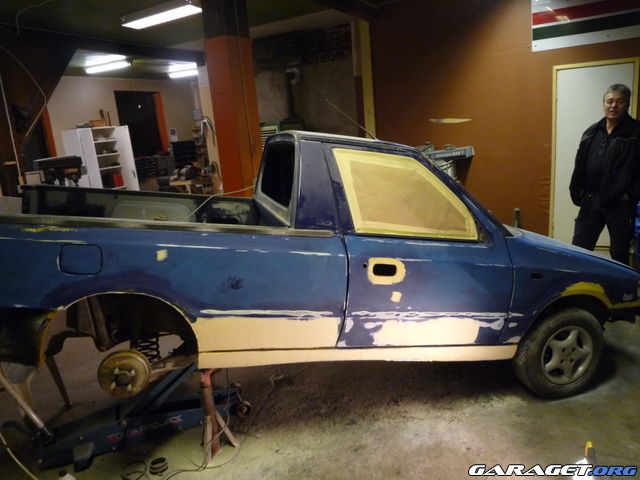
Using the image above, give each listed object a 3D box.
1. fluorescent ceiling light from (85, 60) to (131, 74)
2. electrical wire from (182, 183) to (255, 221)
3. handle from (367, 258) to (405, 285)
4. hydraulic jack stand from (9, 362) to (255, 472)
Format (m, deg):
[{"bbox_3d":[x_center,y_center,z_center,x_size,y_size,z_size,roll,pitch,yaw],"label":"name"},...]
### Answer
[{"bbox_3d":[-3.963,-3.224,8.640,1.150,0.100,0.190,1,12,28],"label":"fluorescent ceiling light"},{"bbox_3d":[-0.812,-0.308,3.700,0.530,0.280,0.500,-5,11,0],"label":"electrical wire"},{"bbox_3d":[0.336,0.159,2.337,0.205,0.135,0.040,2,9,-15],"label":"handle"},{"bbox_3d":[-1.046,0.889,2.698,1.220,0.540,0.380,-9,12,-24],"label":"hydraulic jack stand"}]

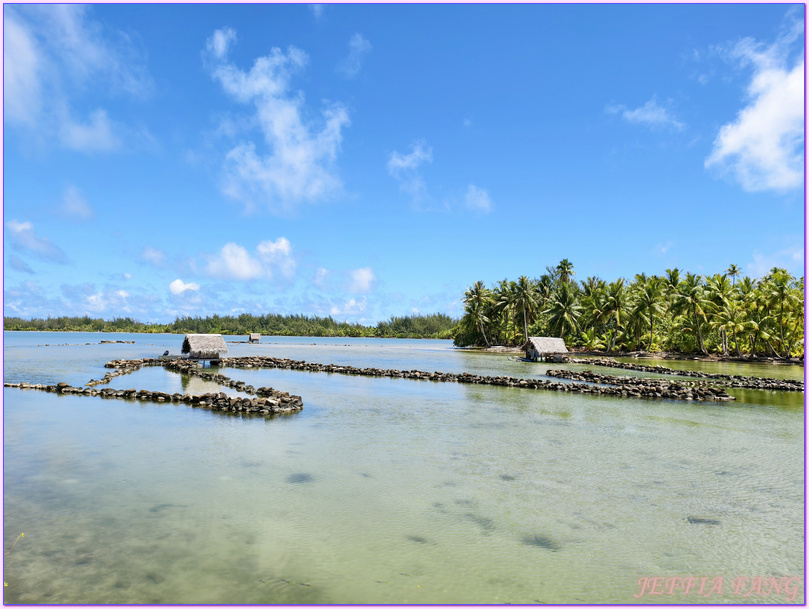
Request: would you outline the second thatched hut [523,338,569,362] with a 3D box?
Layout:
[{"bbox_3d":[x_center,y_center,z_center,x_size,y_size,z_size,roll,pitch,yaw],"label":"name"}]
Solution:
[{"bbox_3d":[12.528,4.053,48.235,3.170,2.200,2.750,1,-3,-15],"label":"second thatched hut"}]

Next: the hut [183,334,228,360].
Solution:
[{"bbox_3d":[-15.040,3.237,40.689,2.650,1.920,2.400,3,-4,-38],"label":"hut"}]

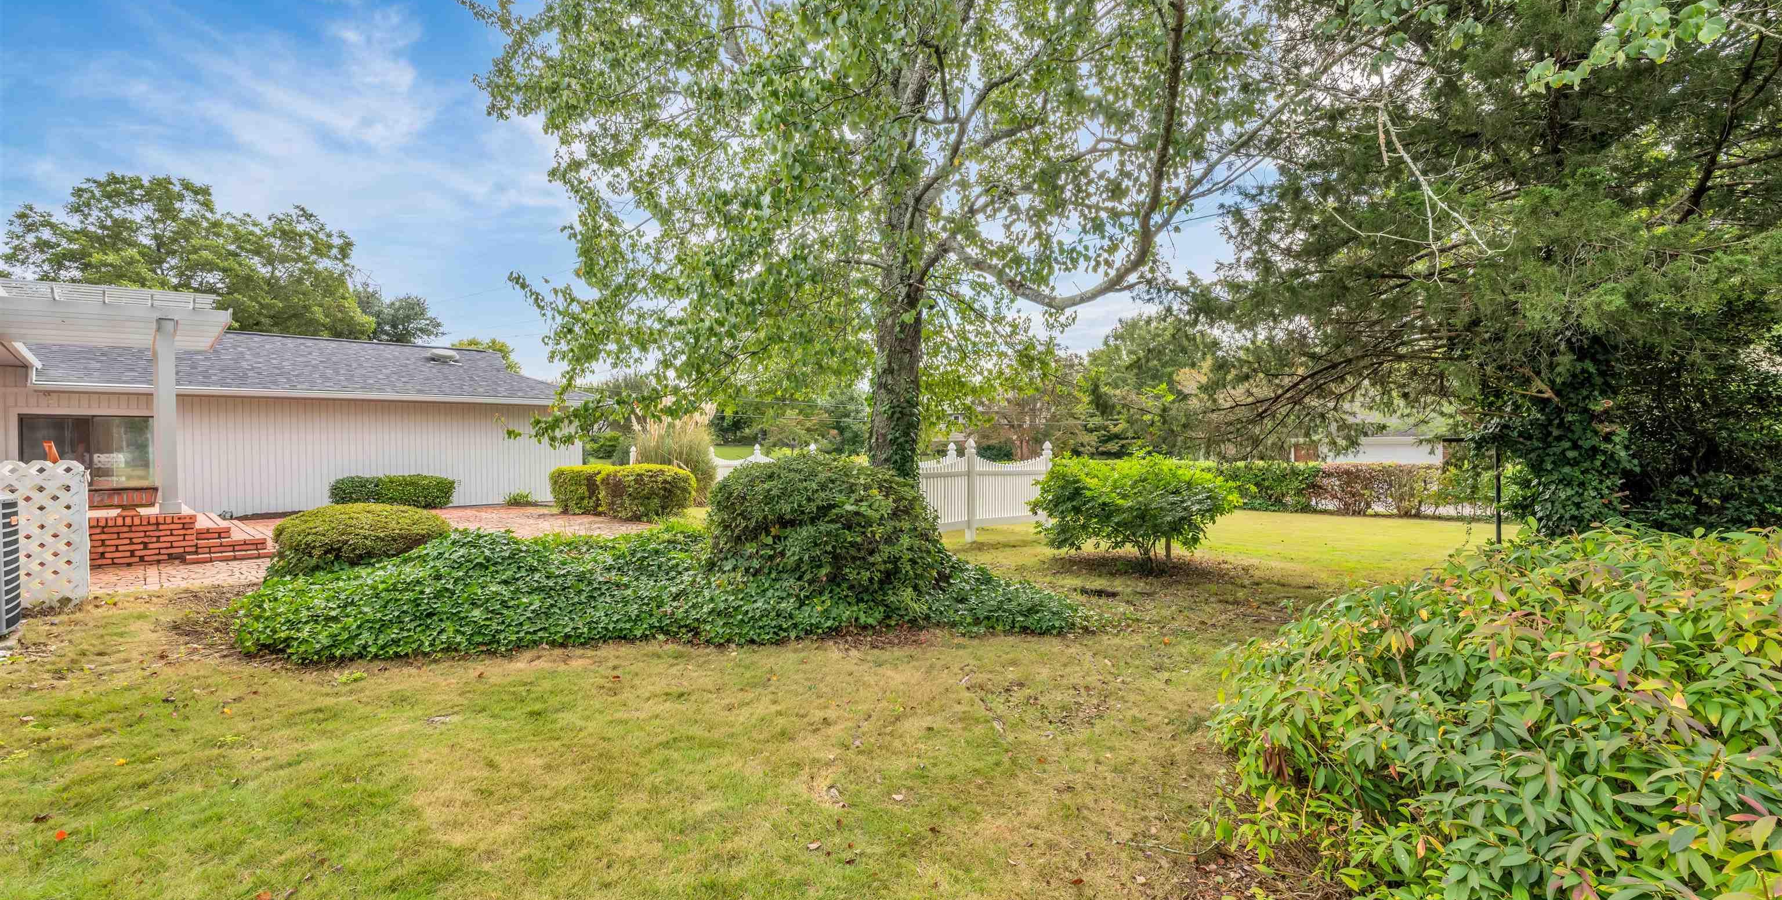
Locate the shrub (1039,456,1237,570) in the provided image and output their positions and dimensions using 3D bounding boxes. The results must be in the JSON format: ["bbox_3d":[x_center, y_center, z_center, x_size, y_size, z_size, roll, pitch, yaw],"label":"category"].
[{"bbox_3d":[2.695,0.642,8.683,2.205,1.195,1.960,0,1,0],"label":"shrub"}]

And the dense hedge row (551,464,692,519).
[{"bbox_3d":[-4.822,0.698,14.123,2.695,0.931,1.127,1,1,35],"label":"dense hedge row"}]

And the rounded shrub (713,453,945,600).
[{"bbox_3d":[-0.559,0.639,7.164,2.107,1.206,1.862,0,1,0],"label":"rounded shrub"}]

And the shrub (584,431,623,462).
[{"bbox_3d":[-13.524,-0.156,37.241,1.715,1.421,1.568,0,1,-20],"label":"shrub"}]

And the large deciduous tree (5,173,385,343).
[{"bbox_3d":[-27.300,-5.150,31.931,11.200,12.400,10.500,-1,1,-41],"label":"large deciduous tree"}]

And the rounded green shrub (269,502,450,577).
[{"bbox_3d":[-5.321,0.896,8.049,1.617,0.686,1.372,-1,1,-34],"label":"rounded green shrub"}]

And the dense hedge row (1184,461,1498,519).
[{"bbox_3d":[8.075,0.670,14.711,4.998,0.970,0.931,0,1,28],"label":"dense hedge row"}]

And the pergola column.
[{"bbox_3d":[-8.056,-0.377,8.845,0.167,2.181,0.167,-1,1,-44],"label":"pergola column"}]

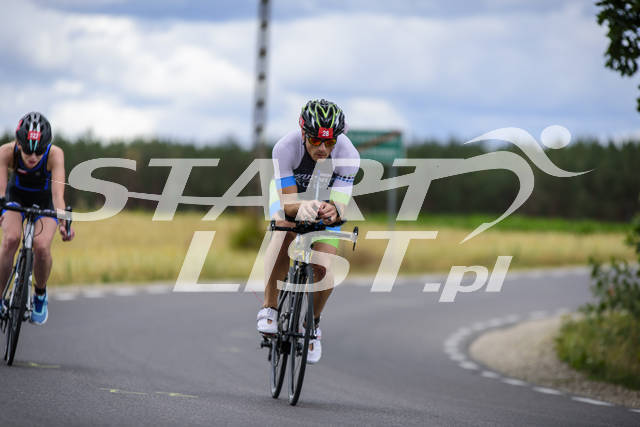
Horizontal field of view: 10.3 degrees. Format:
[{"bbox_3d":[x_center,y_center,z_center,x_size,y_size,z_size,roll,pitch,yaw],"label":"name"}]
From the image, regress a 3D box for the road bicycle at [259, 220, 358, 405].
[{"bbox_3d":[-0.121,0.444,17.283,0.430,0.940,1.655,6,-1,-5],"label":"road bicycle"}]

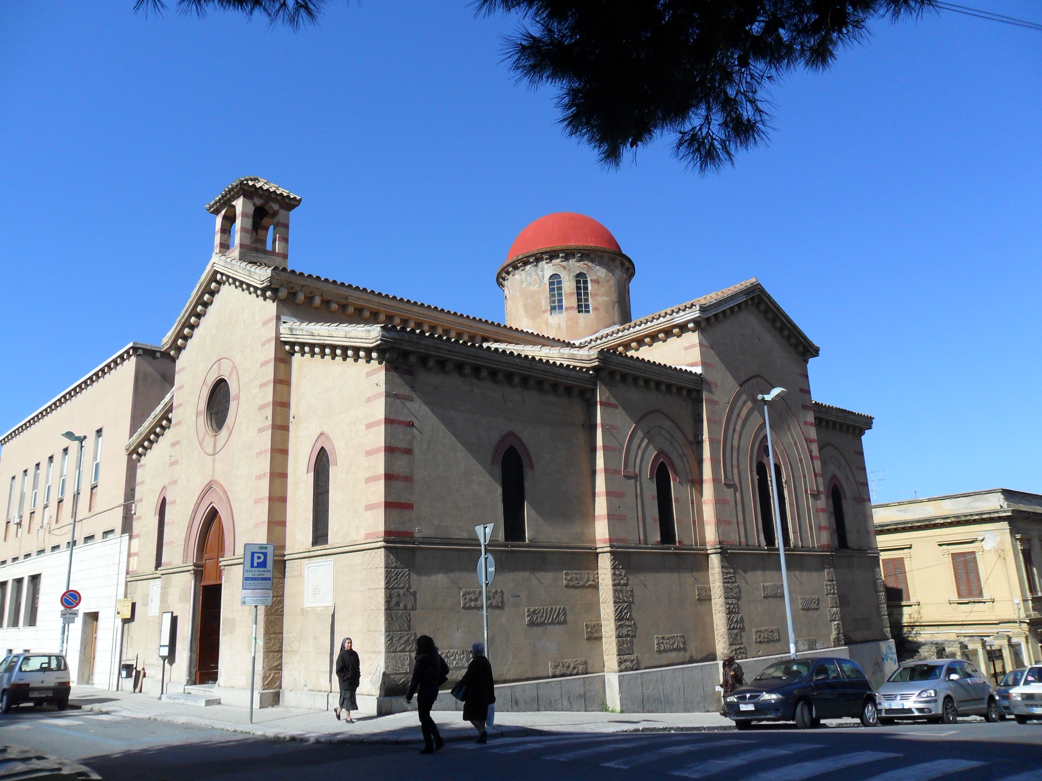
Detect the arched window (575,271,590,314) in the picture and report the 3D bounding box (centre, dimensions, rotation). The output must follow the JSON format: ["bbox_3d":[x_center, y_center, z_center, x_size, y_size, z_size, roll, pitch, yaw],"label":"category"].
[{"bbox_3d":[2.455,-3.877,32.350,0.550,1.750,0.200,0,-15,-10],"label":"arched window"}]

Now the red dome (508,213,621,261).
[{"bbox_3d":[1.861,-6.305,35.677,5.150,2.600,5.150,-2,-14,-1],"label":"red dome"}]

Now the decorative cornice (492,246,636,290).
[{"bbox_3d":[1.925,-4.756,35.279,6.000,0.650,6.000,-2,-14,-1],"label":"decorative cornice"}]

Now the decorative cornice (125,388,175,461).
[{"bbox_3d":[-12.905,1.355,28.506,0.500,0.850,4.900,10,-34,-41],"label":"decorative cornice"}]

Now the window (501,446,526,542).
[{"bbox_3d":[-0.184,2.518,19.981,0.780,2.380,0.220,10,-19,-41],"label":"window"}]

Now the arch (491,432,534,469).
[{"bbox_3d":[-0.225,1.453,20.174,1.380,0.900,0.200,10,-19,-41],"label":"arch"}]

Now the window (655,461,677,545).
[{"bbox_3d":[4.089,3.208,23.297,0.780,2.380,0.220,10,-19,-41],"label":"window"}]

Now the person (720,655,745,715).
[{"bbox_3d":[5.848,8.167,22.500,0.500,1.570,0.550,7,-17,-32],"label":"person"}]

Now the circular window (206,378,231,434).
[{"bbox_3d":[-9.005,0.504,24.497,0.250,1.775,1.805,11,-20,-42],"label":"circular window"}]

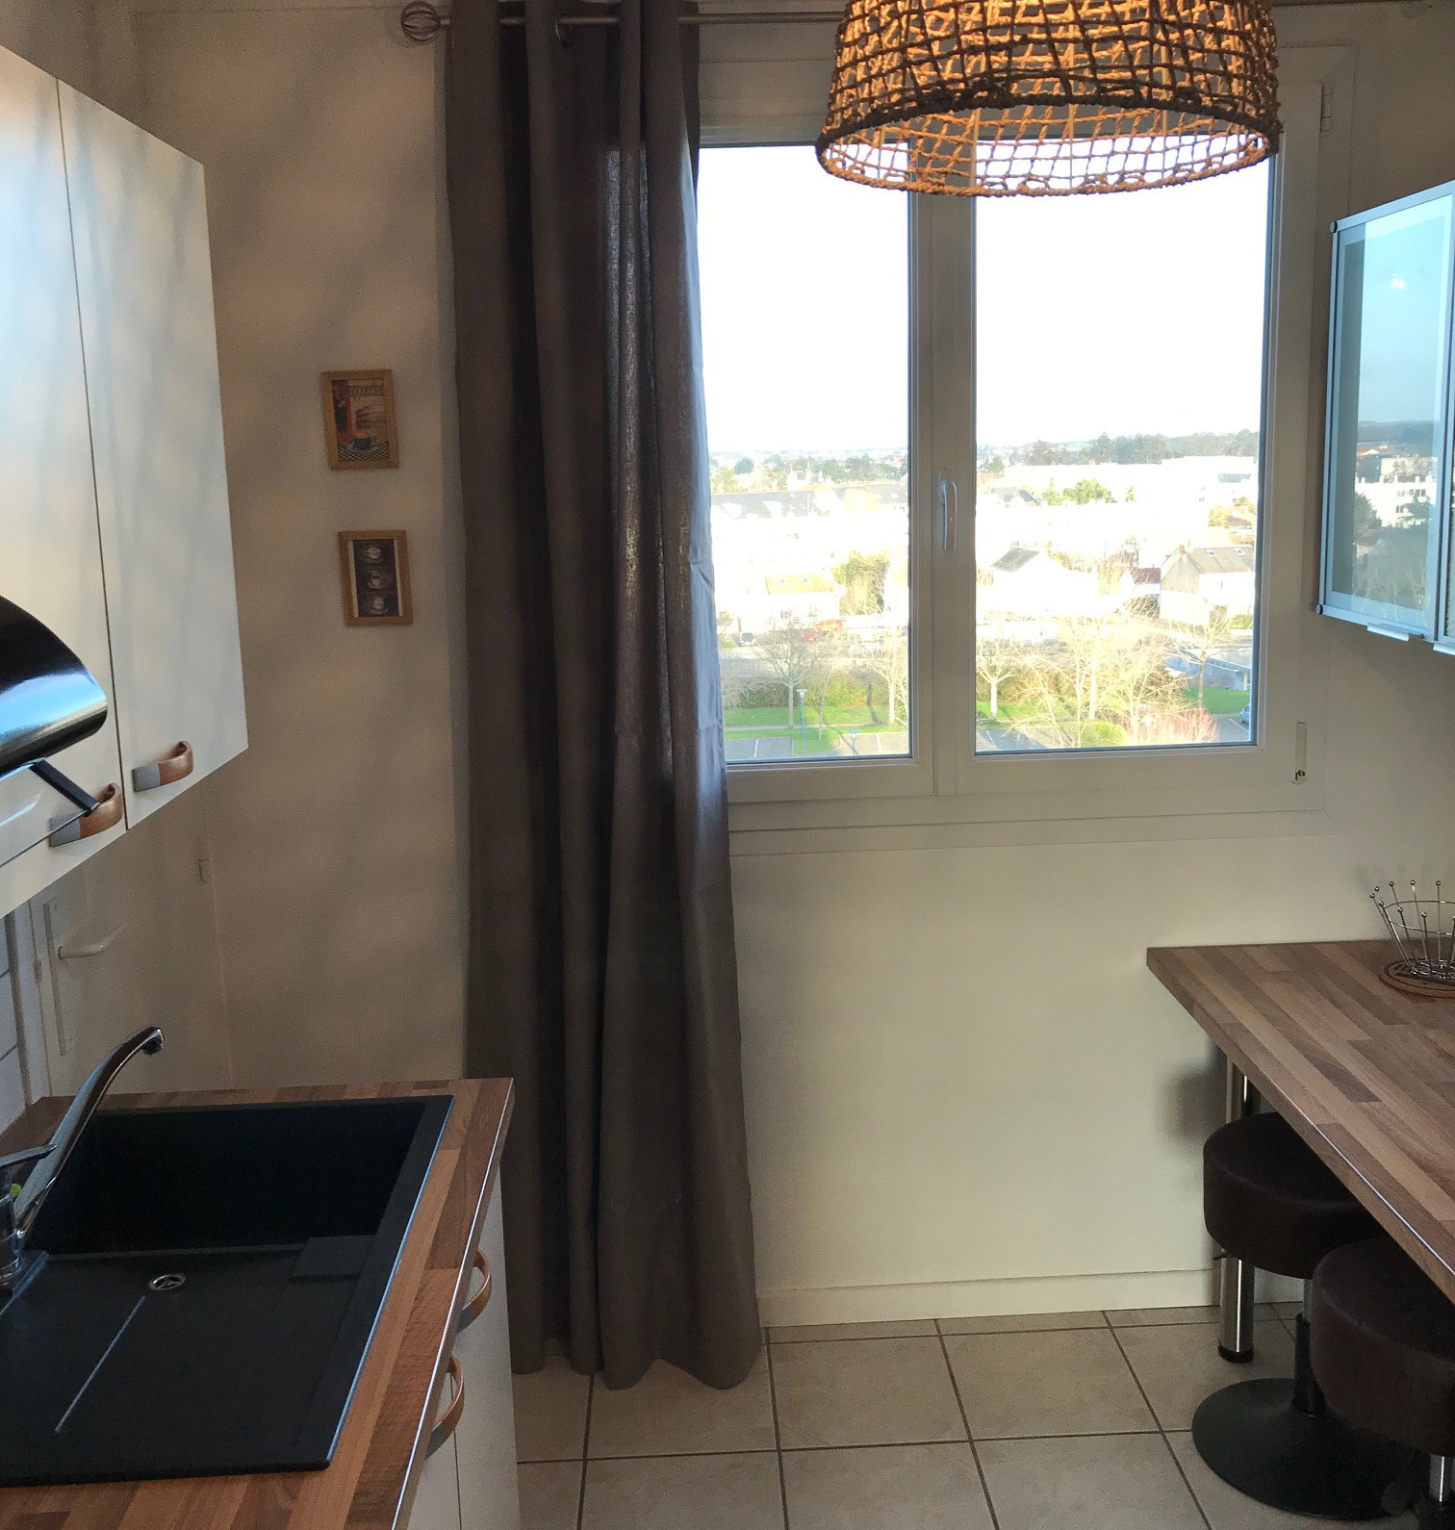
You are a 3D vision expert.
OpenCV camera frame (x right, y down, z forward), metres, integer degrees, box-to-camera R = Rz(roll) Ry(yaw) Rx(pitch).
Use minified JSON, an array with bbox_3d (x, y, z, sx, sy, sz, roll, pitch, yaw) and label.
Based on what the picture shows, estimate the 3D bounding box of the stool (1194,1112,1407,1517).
[{"bbox_3d":[0.994,0.907,2.634,0.390,0.525,0.390,-2,11,-1],"label":"stool"}]

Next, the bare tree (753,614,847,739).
[{"bbox_3d":[4.586,-5.962,104.243,5.679,7.916,5.395,-2,11,-1],"label":"bare tree"}]

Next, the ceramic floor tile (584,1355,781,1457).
[{"bbox_3d":[-0.083,1.170,2.884,0.332,0.010,0.331,-2,11,-1],"label":"ceramic floor tile"}]

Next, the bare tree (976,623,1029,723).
[{"bbox_3d":[17.858,-6.185,104.456,4.466,6.509,4.466,-2,11,-1],"label":"bare tree"}]

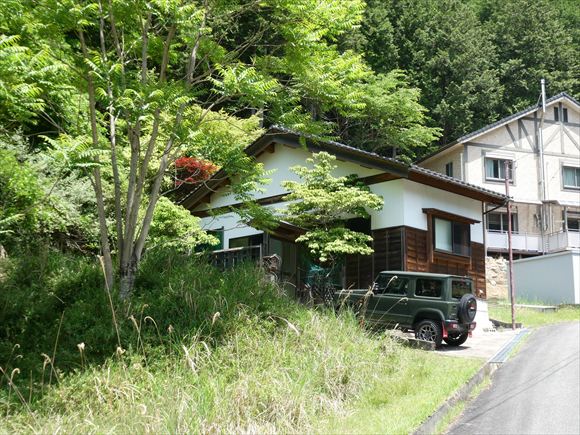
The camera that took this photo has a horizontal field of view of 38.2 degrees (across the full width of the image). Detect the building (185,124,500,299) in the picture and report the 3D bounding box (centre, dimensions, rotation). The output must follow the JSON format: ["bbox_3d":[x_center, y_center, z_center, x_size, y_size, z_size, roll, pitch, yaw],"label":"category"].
[{"bbox_3d":[1.248,0.366,27.928,10.520,5.920,5.200,-10,-15,43],"label":"building"}]

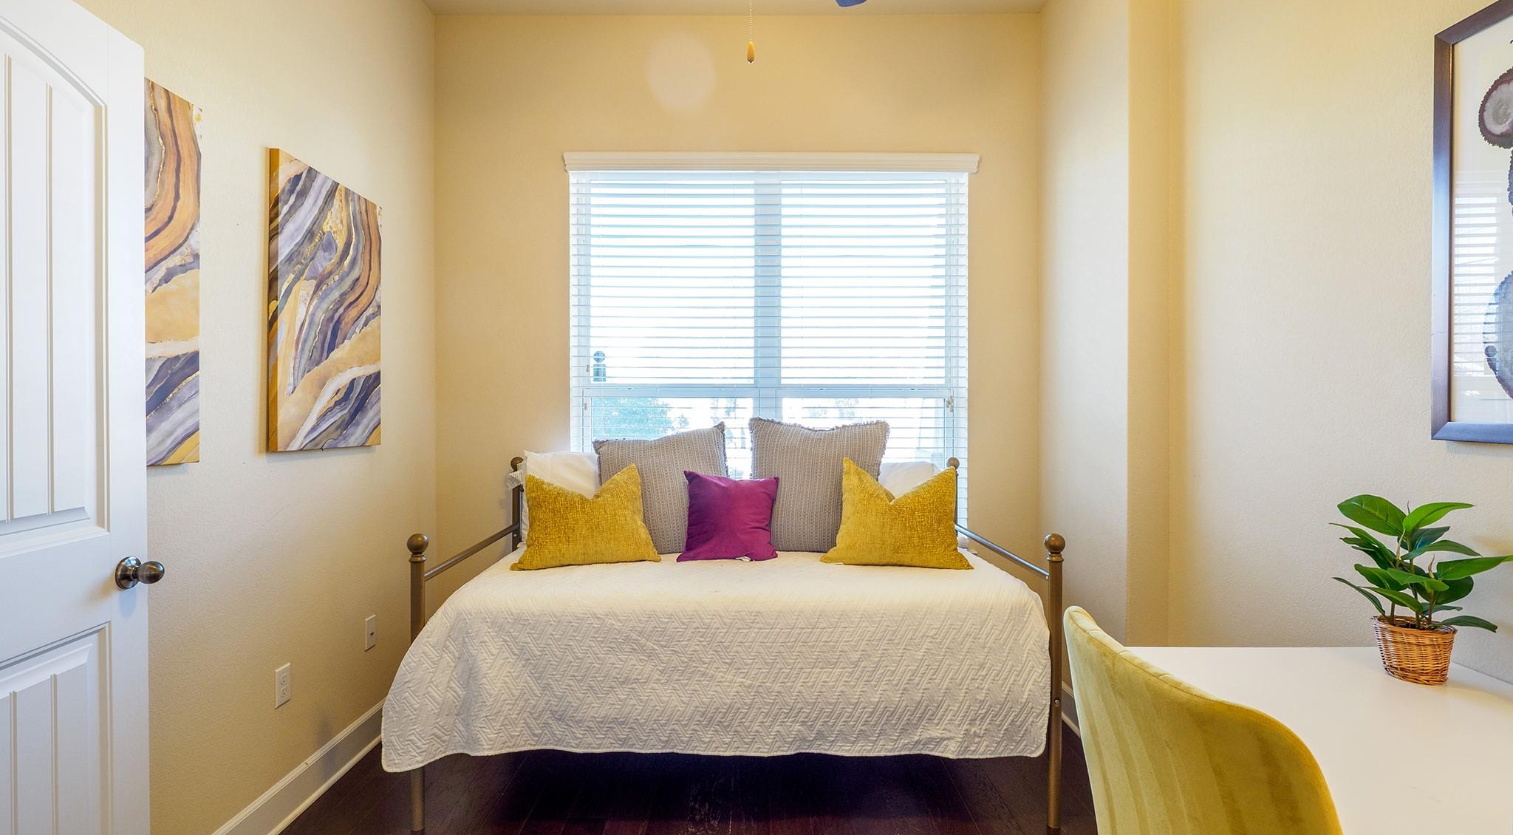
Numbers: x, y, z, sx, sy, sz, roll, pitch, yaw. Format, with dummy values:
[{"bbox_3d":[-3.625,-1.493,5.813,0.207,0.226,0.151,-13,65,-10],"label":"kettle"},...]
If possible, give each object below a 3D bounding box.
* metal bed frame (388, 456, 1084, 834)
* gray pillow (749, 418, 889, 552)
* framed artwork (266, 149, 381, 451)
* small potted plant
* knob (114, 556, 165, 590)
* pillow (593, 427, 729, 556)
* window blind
[{"bbox_3d":[-0.067,0.711,2.617,1.980,1.070,1.033,0,1,0],"label":"metal bed frame"},{"bbox_3d":[0.256,0.287,2.915,0.550,0.540,0.170,0,-14,0],"label":"gray pillow"},{"bbox_3d":[-1.438,-0.347,2.368,0.035,0.910,0.590,0,1,0],"label":"framed artwork"},{"bbox_3d":[1.289,0.334,1.385,0.275,0.356,0.255,0,1,0],"label":"small potted plant"},{"bbox_3d":[-1.296,0.326,1.474,0.065,0.066,0.066,0,1,-5],"label":"knob"},{"bbox_3d":[-0.390,0.297,2.913,0.540,0.530,0.170,0,-14,0],"label":"pillow"},{"bbox_3d":[0.061,-0.292,3.217,1.830,1.700,0.070,0,1,0],"label":"window blind"}]

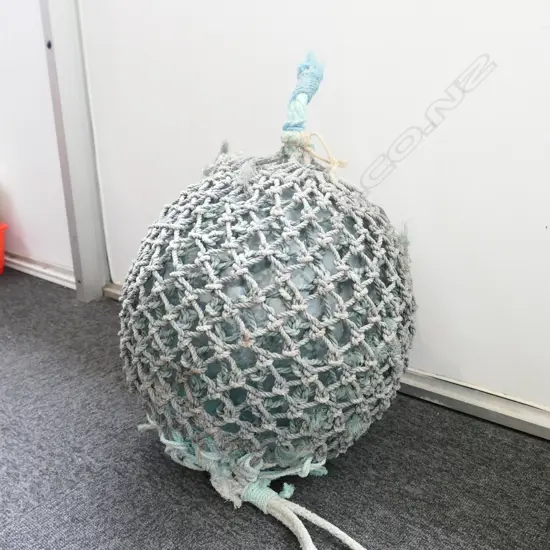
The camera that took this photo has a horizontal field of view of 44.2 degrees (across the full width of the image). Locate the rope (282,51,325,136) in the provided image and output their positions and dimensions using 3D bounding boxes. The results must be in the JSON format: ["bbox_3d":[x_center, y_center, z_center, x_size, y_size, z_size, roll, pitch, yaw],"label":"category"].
[{"bbox_3d":[0.040,-0.255,0.950,0.037,0.118,0.036,14,16,-1],"label":"rope"}]

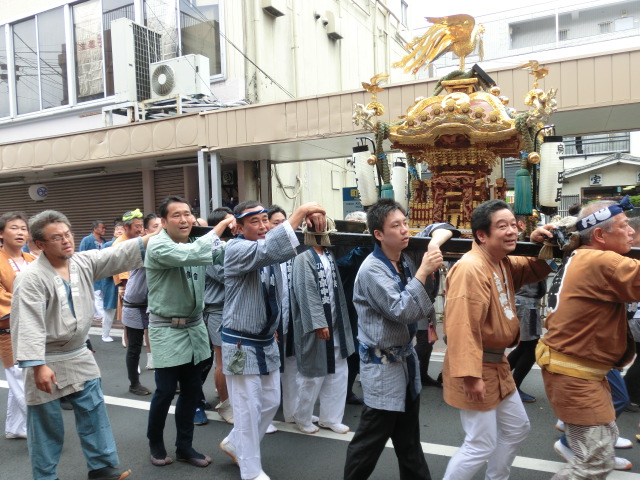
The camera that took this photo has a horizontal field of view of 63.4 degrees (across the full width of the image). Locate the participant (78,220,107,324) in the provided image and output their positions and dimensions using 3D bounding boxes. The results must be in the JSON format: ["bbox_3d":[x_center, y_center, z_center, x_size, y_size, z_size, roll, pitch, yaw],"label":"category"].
[{"bbox_3d":[-3.684,0.496,8.304,0.420,1.600,0.500,-1,2,25],"label":"participant"}]

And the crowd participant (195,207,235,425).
[{"bbox_3d":[-0.799,0.585,4.009,0.480,1.660,0.500,-1,2,15],"label":"crowd participant"}]

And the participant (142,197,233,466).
[{"bbox_3d":[-0.848,0.578,3.303,0.520,1.720,0.480,0,2,37],"label":"participant"}]

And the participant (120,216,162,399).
[{"bbox_3d":[-1.629,0.589,4.728,0.480,1.660,0.500,-1,2,25],"label":"participant"}]

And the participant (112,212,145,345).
[{"bbox_3d":[-2.124,0.541,5.844,0.480,1.720,0.520,-1,2,25],"label":"participant"}]

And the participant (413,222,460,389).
[{"bbox_3d":[1.019,0.515,4.790,0.450,1.640,0.500,-1,2,22],"label":"participant"}]

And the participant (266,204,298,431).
[{"bbox_3d":[-0.313,0.569,3.871,0.450,1.670,0.520,-1,2,30],"label":"participant"}]

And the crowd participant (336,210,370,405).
[{"bbox_3d":[0.276,0.561,4.368,0.450,1.620,0.500,-1,2,22],"label":"crowd participant"}]

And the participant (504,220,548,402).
[{"bbox_3d":[1.702,0.520,4.263,0.500,1.620,0.500,-1,2,22],"label":"participant"}]

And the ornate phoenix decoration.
[{"bbox_3d":[0.801,-1.328,3.500,0.570,0.370,0.320,-1,2,23],"label":"ornate phoenix decoration"}]

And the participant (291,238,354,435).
[{"bbox_3d":[0.018,0.607,3.771,0.380,1.580,0.500,0,2,42],"label":"participant"}]

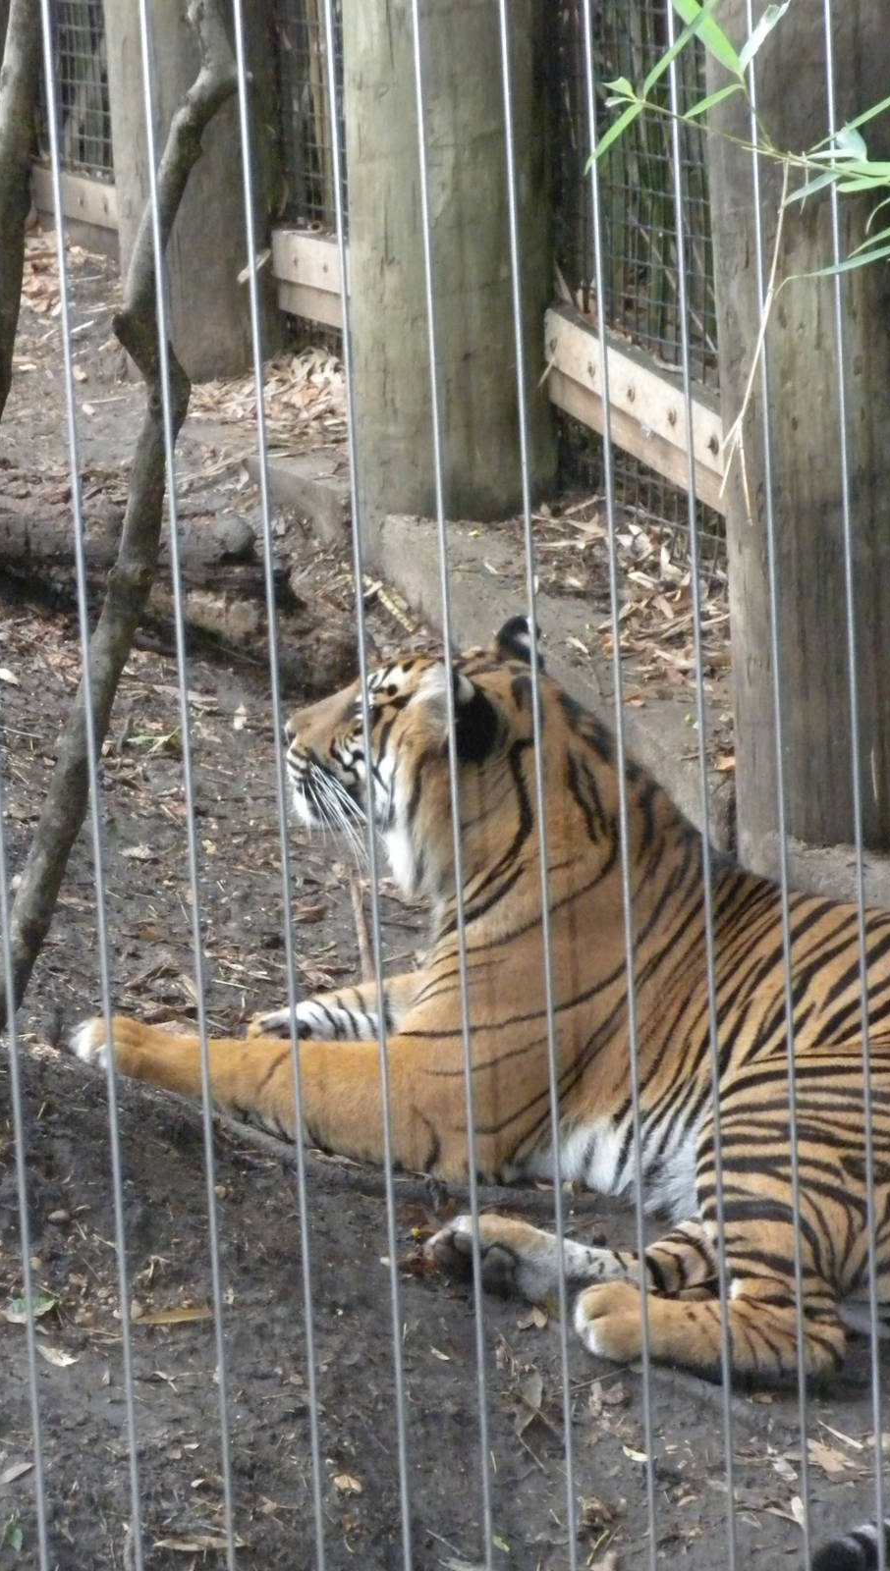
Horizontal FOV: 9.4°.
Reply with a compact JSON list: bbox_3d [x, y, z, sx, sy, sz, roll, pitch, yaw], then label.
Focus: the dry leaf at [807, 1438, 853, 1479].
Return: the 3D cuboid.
[{"bbox_3d":[0.372,0.649,5.210,0.032,0.016,0.065,-6,12,-13],"label":"dry leaf"}]

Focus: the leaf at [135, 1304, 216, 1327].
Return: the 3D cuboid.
[{"bbox_3d":[-0.283,0.553,5.630,0.090,0.010,0.022,-6,12,-13],"label":"leaf"}]

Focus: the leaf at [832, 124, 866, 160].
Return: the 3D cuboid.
[{"bbox_3d":[0.221,-0.352,2.950,0.019,0.018,0.012,-3,12,1],"label":"leaf"}]

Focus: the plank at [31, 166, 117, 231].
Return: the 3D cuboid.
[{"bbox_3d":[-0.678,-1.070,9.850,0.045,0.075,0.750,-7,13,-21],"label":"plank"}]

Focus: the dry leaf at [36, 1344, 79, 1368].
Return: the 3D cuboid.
[{"bbox_3d":[-0.397,0.585,5.540,0.044,0.011,0.025,4,13,29],"label":"dry leaf"}]

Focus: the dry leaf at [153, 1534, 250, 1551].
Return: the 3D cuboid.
[{"bbox_3d":[-0.230,0.715,5.100,0.090,0.010,0.024,-3,12,1],"label":"dry leaf"}]

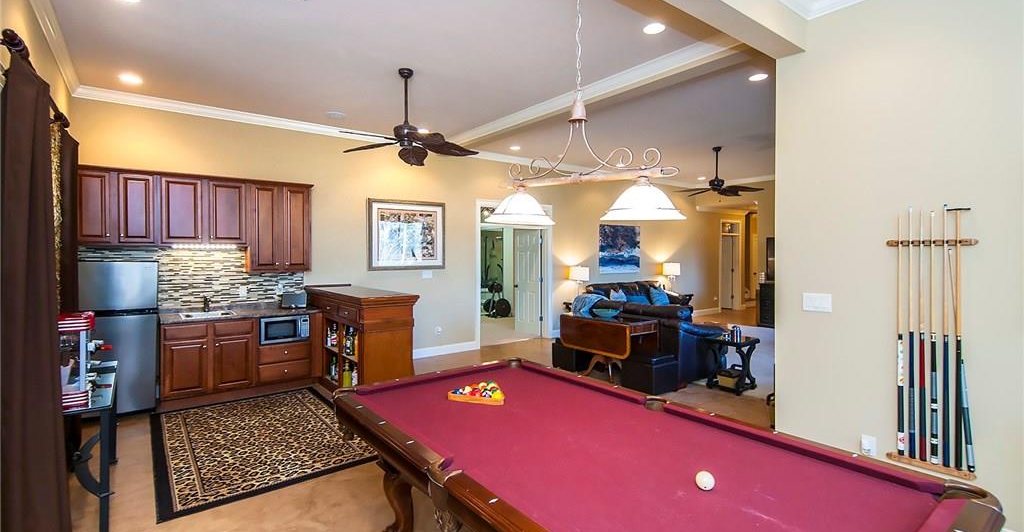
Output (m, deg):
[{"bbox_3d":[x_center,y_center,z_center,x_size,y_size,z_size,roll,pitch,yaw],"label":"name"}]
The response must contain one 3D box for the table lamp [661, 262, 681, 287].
[{"bbox_3d":[3.618,0.286,10.736,0.400,0.700,0.400,-1,2,-38],"label":"table lamp"}]

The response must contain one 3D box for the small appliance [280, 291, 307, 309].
[{"bbox_3d":[-2.659,0.414,5.819,0.290,0.190,0.200,-1,2,-17],"label":"small appliance"}]

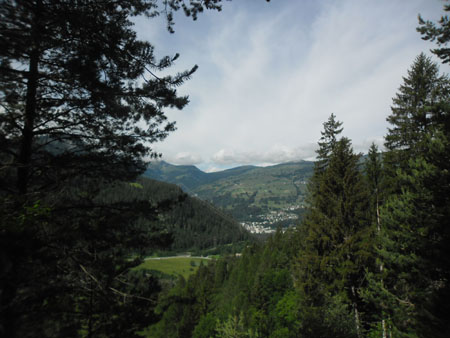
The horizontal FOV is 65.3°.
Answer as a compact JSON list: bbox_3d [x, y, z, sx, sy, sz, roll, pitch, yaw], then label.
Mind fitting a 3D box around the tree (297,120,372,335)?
[{"bbox_3d":[7.800,4.000,25.000,5.100,15.200,5.000,0,-7,0],"label":"tree"}]

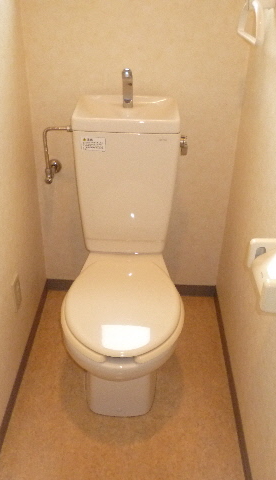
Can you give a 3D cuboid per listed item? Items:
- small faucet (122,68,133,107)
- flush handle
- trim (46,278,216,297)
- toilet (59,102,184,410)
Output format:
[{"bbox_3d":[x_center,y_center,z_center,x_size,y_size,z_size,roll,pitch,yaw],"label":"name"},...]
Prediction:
[{"bbox_3d":[-0.034,-0.476,1.393,0.031,0.133,0.072,2,33,1],"label":"small faucet"},{"bbox_3d":[0.142,-0.301,1.398,0.034,0.053,0.060,2,33,1],"label":"flush handle"},{"bbox_3d":[-0.028,0.221,1.985,0.753,0.063,0.012,2,33,1],"label":"trim"},{"bbox_3d":[-0.039,0.077,1.437,0.369,0.893,0.754,2,33,1],"label":"toilet"}]

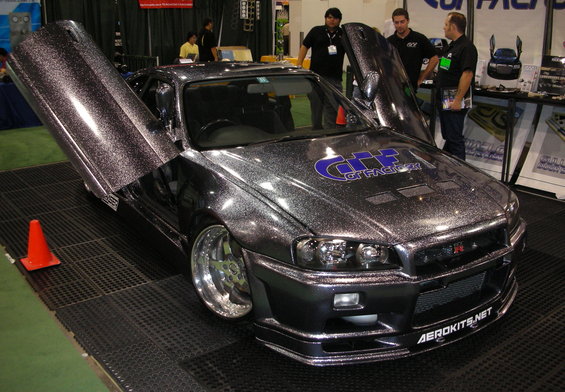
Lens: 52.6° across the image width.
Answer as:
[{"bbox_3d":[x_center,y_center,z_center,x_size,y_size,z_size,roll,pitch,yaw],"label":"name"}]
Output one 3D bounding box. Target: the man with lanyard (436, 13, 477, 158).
[{"bbox_3d":[1.612,-0.867,5.488,0.380,1.710,0.520,-4,17,-14],"label":"man with lanyard"}]

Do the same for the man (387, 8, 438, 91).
[{"bbox_3d":[1.185,-0.932,5.644,0.580,1.750,0.340,2,16,7],"label":"man"}]

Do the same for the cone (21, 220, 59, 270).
[{"bbox_3d":[-1.692,0.313,3.951,0.212,0.319,0.212,-12,20,-34],"label":"cone"}]

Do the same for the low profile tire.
[{"bbox_3d":[-0.242,0.391,3.116,0.500,0.500,0.230,12,14,36],"label":"low profile tire"}]

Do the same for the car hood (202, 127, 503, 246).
[{"bbox_3d":[0.476,-0.119,3.215,1.420,0.270,1.280,-10,19,-31],"label":"car hood"}]

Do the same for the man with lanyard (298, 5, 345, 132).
[{"bbox_3d":[0.427,-1.179,6.449,0.560,1.780,0.340,-2,16,-7],"label":"man with lanyard"}]

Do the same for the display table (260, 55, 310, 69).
[{"bbox_3d":[-0.012,-2.958,14.123,1.800,0.920,0.760,-12,20,-35],"label":"display table"}]

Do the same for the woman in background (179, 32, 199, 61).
[{"bbox_3d":[-1.921,-2.619,11.912,0.420,1.500,0.480,13,21,39],"label":"woman in background"}]

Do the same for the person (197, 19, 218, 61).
[{"bbox_3d":[-1.466,-2.623,11.449,0.400,1.780,0.500,8,18,26],"label":"person"}]

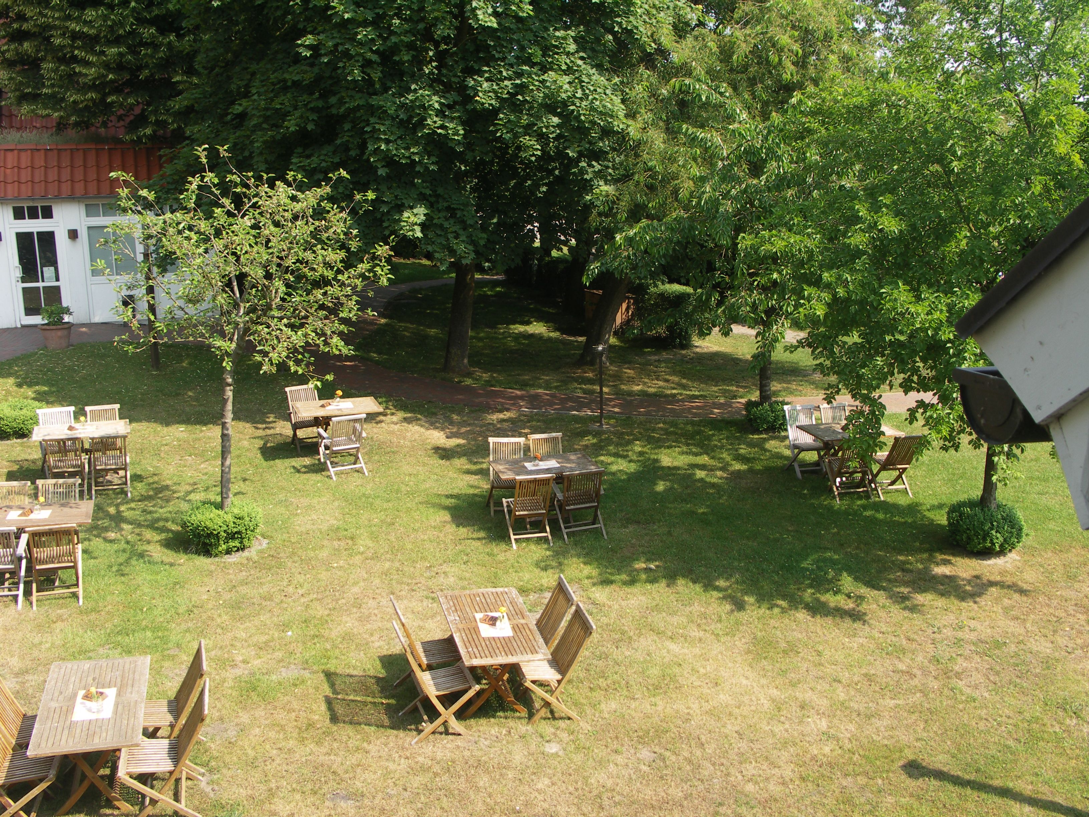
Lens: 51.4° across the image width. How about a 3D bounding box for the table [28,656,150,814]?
[{"bbox_3d":[-3.316,2.508,8.429,0.710,0.745,1.280,-3,16,-15],"label":"table"}]

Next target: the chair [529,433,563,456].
[{"bbox_3d":[0.077,0.824,14.238,0.476,0.888,0.604,-3,18,-16],"label":"chair"}]

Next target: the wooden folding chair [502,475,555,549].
[{"bbox_3d":[-0.179,1.136,13.305,0.495,0.875,0.604,-3,17,-15],"label":"wooden folding chair"}]

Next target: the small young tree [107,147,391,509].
[{"bbox_3d":[-3.242,-0.603,12.636,3.050,4.500,2.900,-3,17,-14],"label":"small young tree"}]

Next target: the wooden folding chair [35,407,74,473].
[{"bbox_3d":[-6.753,0.489,15.782,0.560,0.880,0.610,-7,17,-26],"label":"wooden folding chair"}]

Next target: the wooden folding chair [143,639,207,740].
[{"bbox_3d":[-2.900,2.329,8.724,0.604,0.888,0.476,-3,18,-16],"label":"wooden folding chair"}]

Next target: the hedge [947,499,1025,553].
[{"bbox_3d":[5.242,1.314,13.335,0.870,0.480,0.870,8,17,22],"label":"hedge"}]

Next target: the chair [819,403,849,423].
[{"bbox_3d":[4.168,0.435,15.824,0.480,0.880,0.610,-4,16,-19],"label":"chair"}]

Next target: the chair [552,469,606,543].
[{"bbox_3d":[0.400,1.080,13.508,0.560,0.880,0.610,-4,16,-17],"label":"chair"}]

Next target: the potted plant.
[{"bbox_3d":[-9.476,-1.595,22.007,0.660,0.840,0.660,2,17,0],"label":"potted plant"}]

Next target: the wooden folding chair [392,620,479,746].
[{"bbox_3d":[-0.917,2.249,9.411,0.604,0.875,0.495,-4,17,-19],"label":"wooden folding chair"}]

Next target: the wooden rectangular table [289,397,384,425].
[{"bbox_3d":[-2.923,0.324,16.051,1.179,0.732,0.714,-4,17,-20],"label":"wooden rectangular table"}]

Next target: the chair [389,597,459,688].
[{"bbox_3d":[-1.004,2.108,9.887,0.604,0.875,0.495,-5,18,-21],"label":"chair"}]

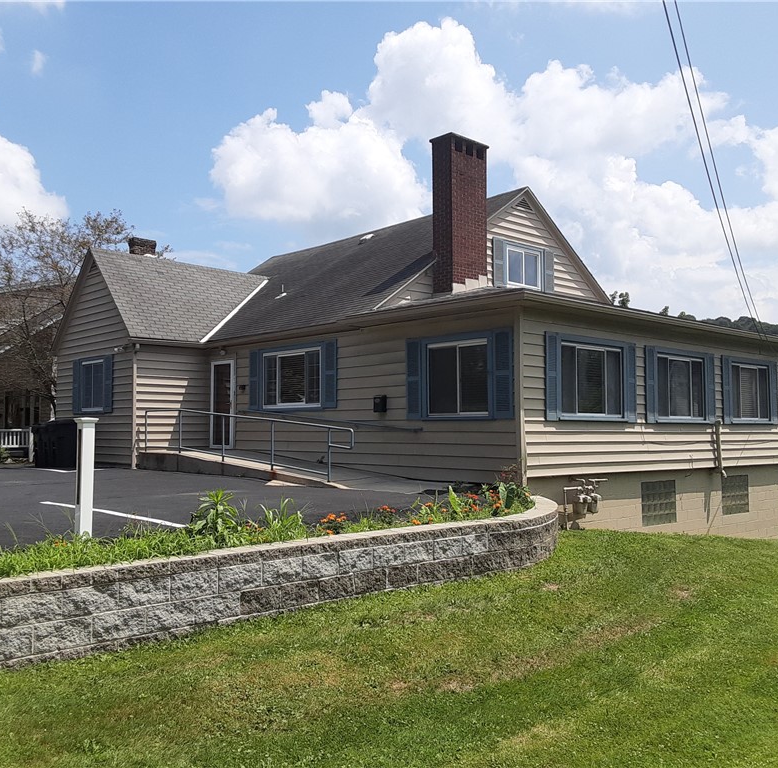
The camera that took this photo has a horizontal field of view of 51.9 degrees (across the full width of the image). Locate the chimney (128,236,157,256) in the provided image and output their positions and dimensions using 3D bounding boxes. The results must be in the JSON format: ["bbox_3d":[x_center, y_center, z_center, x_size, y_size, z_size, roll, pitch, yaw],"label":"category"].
[{"bbox_3d":[-6.659,-3.574,21.539,0.620,0.582,0.420,3,-5,-42],"label":"chimney"}]

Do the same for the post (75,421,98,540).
[{"bbox_3d":[-2.462,0.841,6.467,0.135,1.130,0.135,3,-5,-42],"label":"post"}]

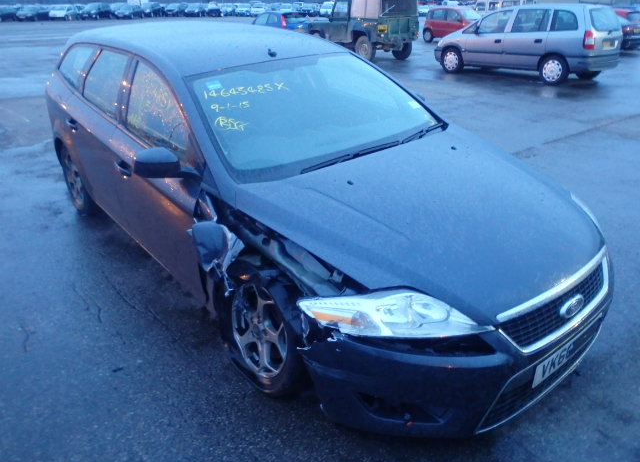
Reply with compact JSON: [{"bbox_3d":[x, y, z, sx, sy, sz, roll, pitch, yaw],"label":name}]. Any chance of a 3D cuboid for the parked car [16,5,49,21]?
[{"bbox_3d":[-28.494,-21.945,52.105,1.760,1.460,4.350,2,24,5],"label":"parked car"}]

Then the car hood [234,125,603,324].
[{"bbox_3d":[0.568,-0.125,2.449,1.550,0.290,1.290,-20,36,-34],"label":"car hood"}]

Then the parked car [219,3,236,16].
[{"bbox_3d":[-11.038,-27.032,63.183,1.740,1.470,4.200,-1,24,-2],"label":"parked car"}]

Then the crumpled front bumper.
[{"bbox_3d":[0.837,0.385,2.316,1.820,0.530,0.600,-19,30,-35],"label":"crumpled front bumper"}]

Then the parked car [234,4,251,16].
[{"bbox_3d":[-9.380,-27.023,63.477,1.760,1.470,4.300,-1,24,-1],"label":"parked car"}]

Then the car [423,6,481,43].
[{"bbox_3d":[6.081,-8.847,22.191,1.590,1.540,3.540,-15,28,-30],"label":"car"}]

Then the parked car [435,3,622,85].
[{"bbox_3d":[4.777,-4.568,12.407,1.742,1.650,4.317,-18,29,-35],"label":"parked car"}]

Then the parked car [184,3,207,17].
[{"bbox_3d":[-14.481,-26.040,61.022,1.760,1.470,4.300,1,24,3],"label":"parked car"}]

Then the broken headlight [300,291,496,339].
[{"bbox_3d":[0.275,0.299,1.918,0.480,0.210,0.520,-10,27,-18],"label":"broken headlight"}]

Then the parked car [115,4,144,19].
[{"bbox_3d":[-19.985,-23.081,54.501,1.750,1.460,4.200,2,24,5],"label":"parked car"}]

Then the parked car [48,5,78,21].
[{"bbox_3d":[-26.258,-22.503,53.413,1.720,1.500,4.100,0,24,0],"label":"parked car"}]

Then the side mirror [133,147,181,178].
[{"bbox_3d":[-0.763,-0.322,2.453,0.220,0.145,0.130,-19,30,-35],"label":"side mirror"}]

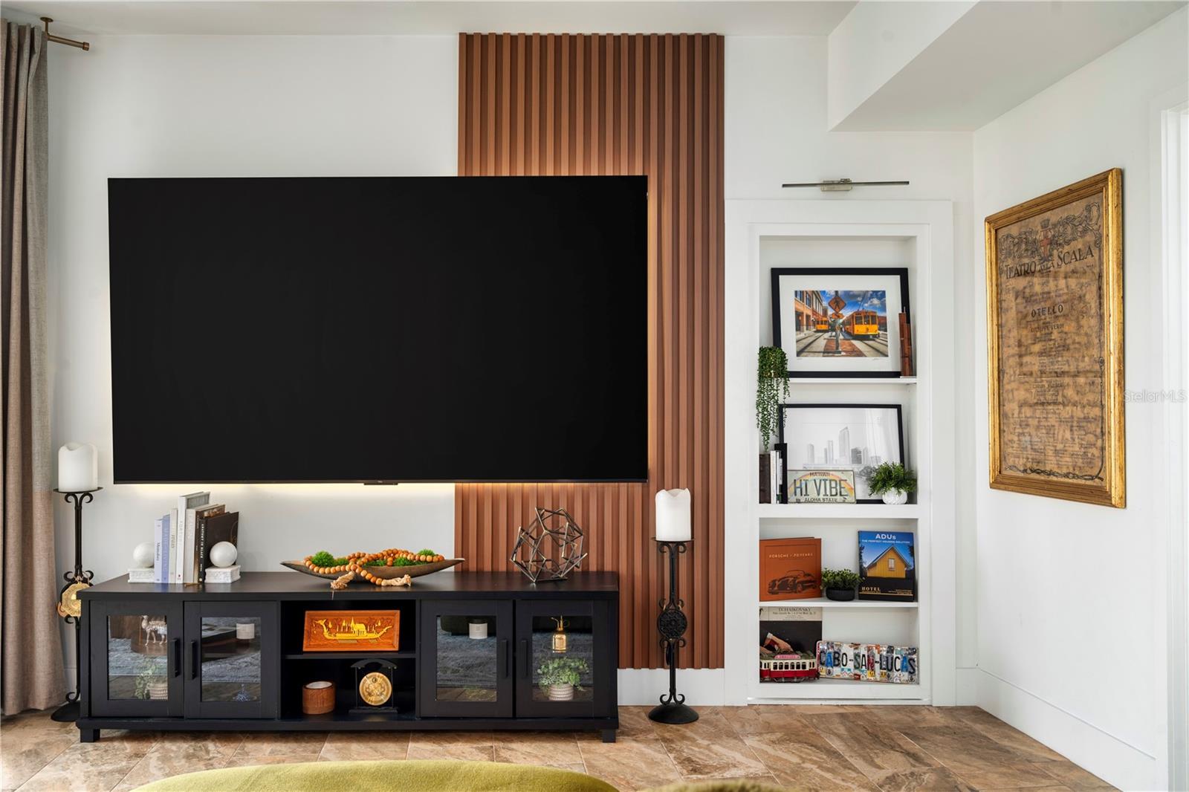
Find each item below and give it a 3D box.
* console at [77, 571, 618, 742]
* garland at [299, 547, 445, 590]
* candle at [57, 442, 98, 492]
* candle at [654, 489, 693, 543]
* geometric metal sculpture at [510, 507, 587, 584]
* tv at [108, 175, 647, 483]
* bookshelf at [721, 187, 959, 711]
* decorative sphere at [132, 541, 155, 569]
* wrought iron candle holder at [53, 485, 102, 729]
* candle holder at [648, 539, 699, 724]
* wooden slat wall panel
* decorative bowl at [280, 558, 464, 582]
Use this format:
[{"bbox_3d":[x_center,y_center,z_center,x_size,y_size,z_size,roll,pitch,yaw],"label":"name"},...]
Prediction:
[{"bbox_3d":[-0.902,0.996,3.714,1.982,0.555,0.425,0,-1,0],"label":"console"},{"bbox_3d":[-0.856,0.657,3.662,0.539,0.122,0.218,0,-1,0],"label":"garland"},{"bbox_3d":[-2.072,0.286,3.841,0.138,0.188,0.138,0,-1,0],"label":"candle"},{"bbox_3d":[0.316,0.475,3.834,0.141,0.207,0.141,0,-1,0],"label":"candle"},{"bbox_3d":[-0.179,0.578,3.747,0.303,0.283,0.290,0,-1,0],"label":"geometric metal sculpture"},{"bbox_3d":[-0.870,-0.268,3.892,2.162,1.235,0.060,0,2,0],"label":"tv"},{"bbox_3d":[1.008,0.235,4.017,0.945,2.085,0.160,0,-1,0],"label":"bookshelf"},{"bbox_3d":[-1.749,0.623,3.742,0.101,0.101,0.101,0,-1,0],"label":"decorative sphere"},{"bbox_3d":[-2.068,0.824,3.834,0.202,0.903,0.202,0,-1,0],"label":"wrought iron candle holder"},{"bbox_3d":[0.315,0.926,3.828,0.202,0.699,0.202,0,-1,0],"label":"candle holder"},{"bbox_3d":[-0.015,-0.189,3.950,1.100,2.613,0.026,0,-1,0],"label":"wooden slat wall panel"},{"bbox_3d":[-0.863,0.675,3.721,0.715,0.087,0.180,0,-1,0],"label":"decorative bowl"}]

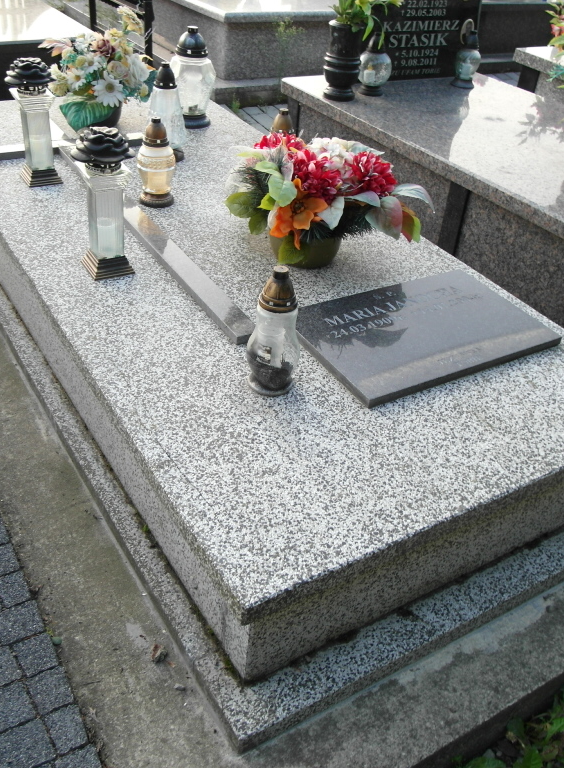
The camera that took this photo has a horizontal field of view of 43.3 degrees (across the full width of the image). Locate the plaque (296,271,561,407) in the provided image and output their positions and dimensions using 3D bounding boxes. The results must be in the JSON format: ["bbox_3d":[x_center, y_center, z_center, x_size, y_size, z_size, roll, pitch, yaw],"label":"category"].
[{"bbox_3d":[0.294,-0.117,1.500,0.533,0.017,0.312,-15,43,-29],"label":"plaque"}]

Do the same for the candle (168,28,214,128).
[{"bbox_3d":[-0.306,-1.110,2.575,0.165,0.326,0.165,6,36,-5],"label":"candle"}]

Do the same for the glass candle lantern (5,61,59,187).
[{"bbox_3d":[-0.629,-0.669,1.813,0.118,0.290,0.118,-15,40,-29],"label":"glass candle lantern"}]

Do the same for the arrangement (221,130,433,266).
[{"bbox_3d":[0.105,-0.430,1.660,0.470,0.280,0.380,-4,35,-15],"label":"arrangement"}]

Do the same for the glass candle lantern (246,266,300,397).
[{"bbox_3d":[-0.002,-0.098,1.330,0.101,0.259,0.101,6,36,-5],"label":"glass candle lantern"}]

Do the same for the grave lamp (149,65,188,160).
[{"bbox_3d":[-0.364,-0.880,2.289,0.130,0.280,0.130,-15,43,-29],"label":"grave lamp"}]

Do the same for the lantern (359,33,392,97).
[{"bbox_3d":[0.432,-1.469,3.255,0.110,0.245,0.110,6,35,-4],"label":"lantern"}]

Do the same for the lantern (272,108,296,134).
[{"bbox_3d":[-0.003,-0.728,2.197,0.108,0.241,0.108,-15,43,-29],"label":"lantern"}]

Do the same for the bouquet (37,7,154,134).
[{"bbox_3d":[-0.625,-1.052,2.390,0.368,0.367,0.330,-15,43,-29],"label":"bouquet"}]

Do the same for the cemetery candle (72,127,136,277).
[{"bbox_3d":[-0.404,-0.412,1.614,0.138,0.318,0.138,-15,43,-29],"label":"cemetery candle"}]

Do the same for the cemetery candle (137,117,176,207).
[{"bbox_3d":[-0.319,-0.568,1.811,0.104,0.208,0.104,5,34,-3],"label":"cemetery candle"}]

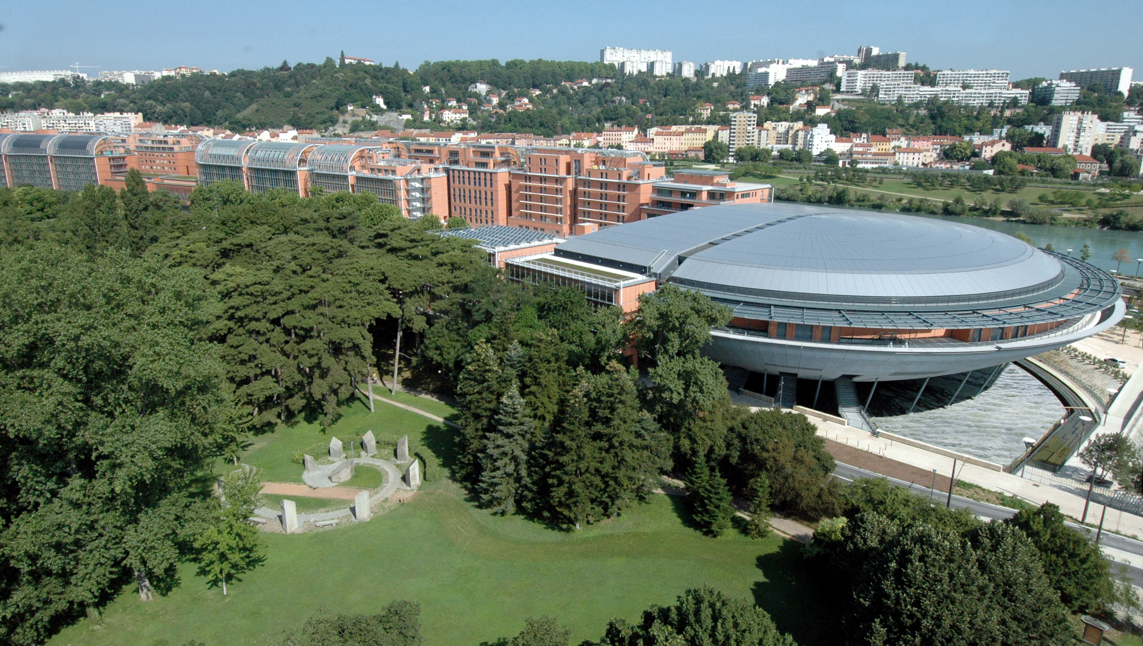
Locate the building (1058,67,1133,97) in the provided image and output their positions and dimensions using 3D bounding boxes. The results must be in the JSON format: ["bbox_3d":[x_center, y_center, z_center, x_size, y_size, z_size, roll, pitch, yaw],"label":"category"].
[{"bbox_3d":[597.520,-272.680,762.000,13.500,32.000,74.000,-2,16,-8],"label":"building"}]

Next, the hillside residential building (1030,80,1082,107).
[{"bbox_3d":[439.140,-208.490,605.000,24.000,22.000,23.000,-2,16,-6],"label":"hillside residential building"}]

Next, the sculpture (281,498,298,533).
[{"bbox_3d":[-27.182,18.190,63.963,0.950,3.600,1.150,14,22,38],"label":"sculpture"}]

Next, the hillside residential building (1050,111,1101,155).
[{"bbox_3d":[368.900,-138.230,488.000,23.500,32.000,11.500,1,16,3],"label":"hillside residential building"}]

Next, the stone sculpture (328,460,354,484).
[{"bbox_3d":[-25.389,16.309,73.401,2.700,1.500,1.350,-11,20,-30],"label":"stone sculpture"}]

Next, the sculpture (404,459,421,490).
[{"bbox_3d":[-19.241,17.935,80.161,1.150,3.300,1.900,-12,20,-35],"label":"sculpture"}]

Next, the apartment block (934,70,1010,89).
[{"bbox_3d":[405.416,-244.986,672.000,67.000,18.500,12.000,3,17,12],"label":"apartment block"}]

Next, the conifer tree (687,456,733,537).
[{"bbox_3d":[15.680,19.000,75.000,5.000,9.500,5.000,0,16,0],"label":"conifer tree"}]

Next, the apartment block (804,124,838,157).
[{"bbox_3d":[201.360,-147.140,538.000,18.500,26.000,13.500,-1,16,-4],"label":"apartment block"}]

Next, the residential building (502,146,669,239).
[{"bbox_3d":[5.214,-44.388,233.362,59.677,31.500,18.000,14,22,40],"label":"residential building"}]

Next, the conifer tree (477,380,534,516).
[{"bbox_3d":[-6.451,12.276,66.432,5.400,13.300,5.400,0,17,0],"label":"conifer tree"}]

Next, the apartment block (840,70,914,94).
[{"bbox_3d":[292.710,-231.350,640.000,63.000,22.000,14.000,2,16,6],"label":"apartment block"}]

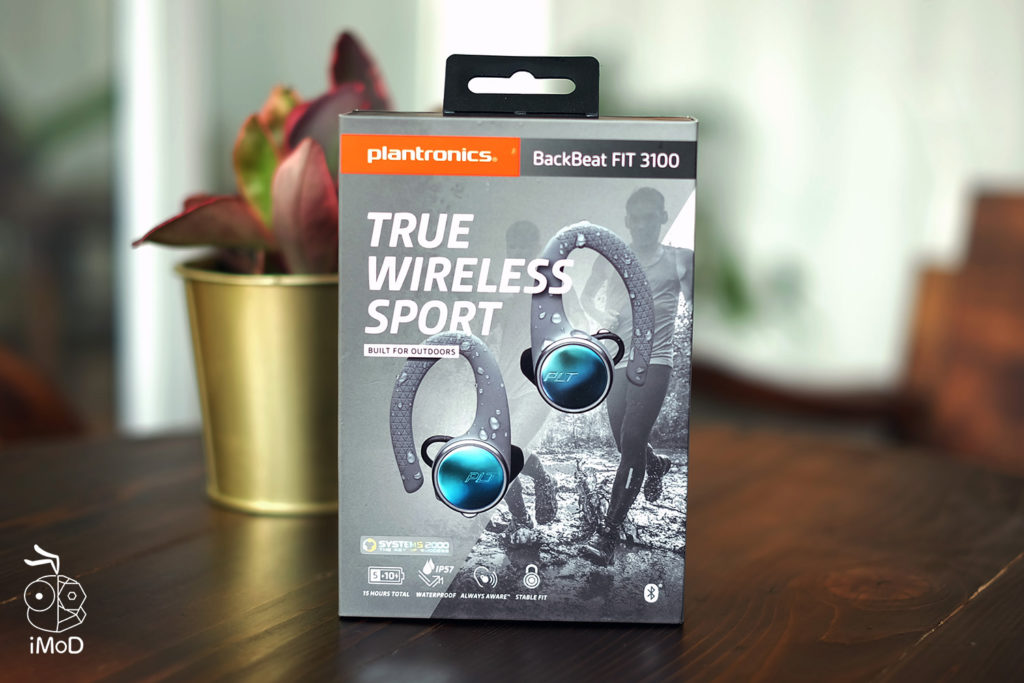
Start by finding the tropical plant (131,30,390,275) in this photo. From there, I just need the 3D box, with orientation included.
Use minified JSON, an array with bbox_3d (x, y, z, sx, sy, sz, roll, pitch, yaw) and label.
[{"bbox_3d":[-0.092,-0.076,0.606,0.121,0.098,0.113,1,9,0],"label":"tropical plant"}]

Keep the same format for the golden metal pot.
[{"bbox_3d":[-0.086,0.015,0.620,0.096,0.095,0.096,1,9,0],"label":"golden metal pot"}]

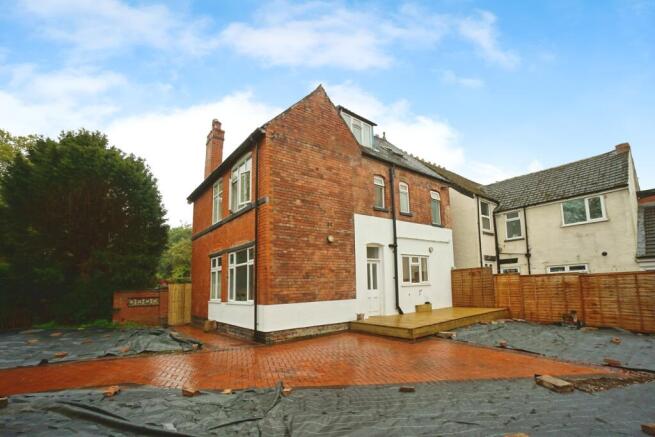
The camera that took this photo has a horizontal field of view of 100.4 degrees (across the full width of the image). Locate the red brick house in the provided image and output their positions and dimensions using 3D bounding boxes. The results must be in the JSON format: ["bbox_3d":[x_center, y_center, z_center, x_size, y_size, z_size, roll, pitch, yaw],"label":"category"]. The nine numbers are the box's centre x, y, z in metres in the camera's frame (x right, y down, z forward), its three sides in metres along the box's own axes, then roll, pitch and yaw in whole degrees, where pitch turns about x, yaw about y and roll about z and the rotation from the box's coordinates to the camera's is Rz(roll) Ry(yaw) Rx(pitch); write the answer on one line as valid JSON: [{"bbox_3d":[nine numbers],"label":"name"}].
[{"bbox_3d":[-0.357,-0.137,12.733,9.800,8.300,7.500,6,-13,-38],"label":"red brick house"}]

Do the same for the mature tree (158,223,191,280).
[{"bbox_3d":[-9.767,2.263,18.505,5.000,6.000,5.000,4,-12,-27],"label":"mature tree"}]

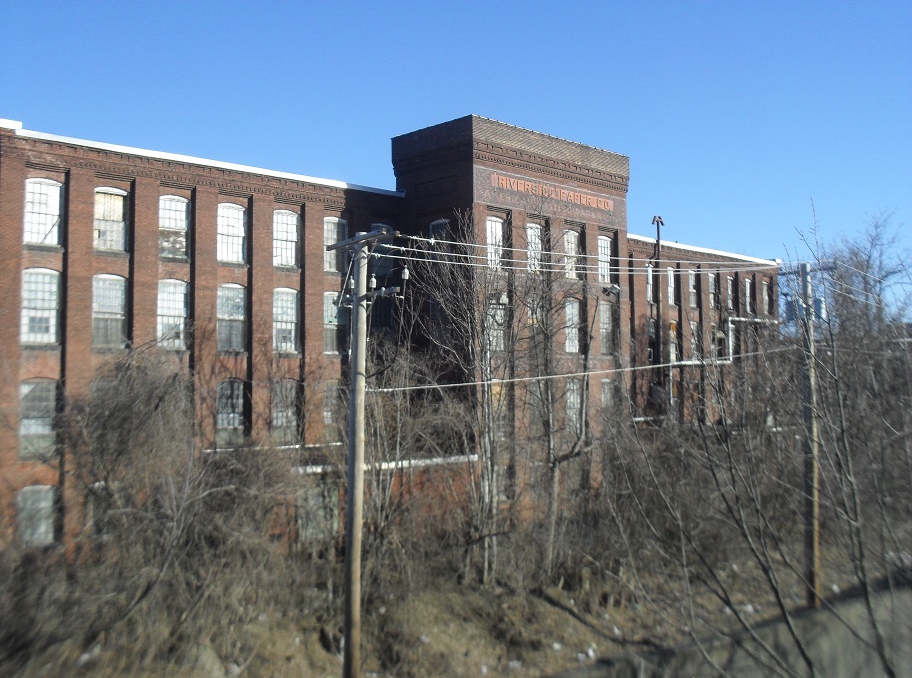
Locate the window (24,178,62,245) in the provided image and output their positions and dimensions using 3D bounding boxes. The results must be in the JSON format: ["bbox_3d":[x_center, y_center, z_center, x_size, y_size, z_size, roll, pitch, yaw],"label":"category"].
[{"bbox_3d":[-16.840,-5.190,37.665,1.430,2.620,0.250,2,-4,-42],"label":"window"}]

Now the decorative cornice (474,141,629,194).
[{"bbox_3d":[4.470,-7.635,41.470,9.987,0.780,0.500,3,-6,-41],"label":"decorative cornice"}]

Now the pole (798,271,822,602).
[{"bbox_3d":[10.562,2.793,27.500,0.360,10.239,0.360,0,-4,0],"label":"pole"}]

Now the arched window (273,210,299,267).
[{"bbox_3d":[-6.953,-4.103,37.629,1.183,2.392,0.220,2,-5,-37],"label":"arched window"}]

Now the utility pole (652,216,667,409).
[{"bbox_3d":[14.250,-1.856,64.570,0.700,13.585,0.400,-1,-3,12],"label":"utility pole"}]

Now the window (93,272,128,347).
[{"bbox_3d":[-14.733,-1.197,39.345,1.430,3.100,0.250,2,-4,-42],"label":"window"}]

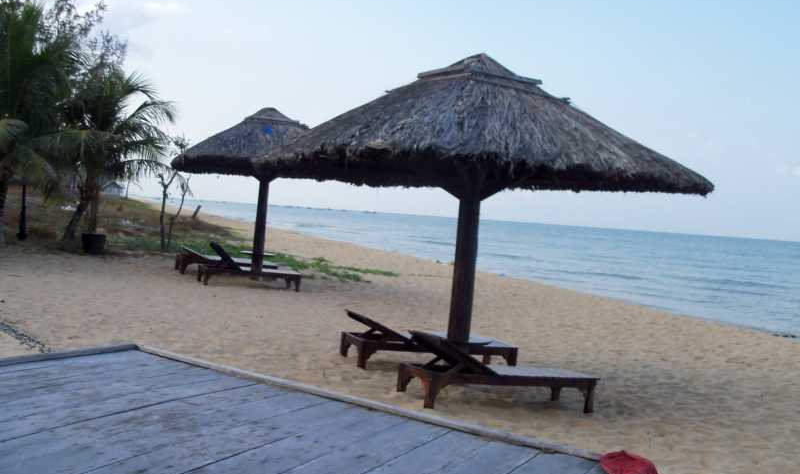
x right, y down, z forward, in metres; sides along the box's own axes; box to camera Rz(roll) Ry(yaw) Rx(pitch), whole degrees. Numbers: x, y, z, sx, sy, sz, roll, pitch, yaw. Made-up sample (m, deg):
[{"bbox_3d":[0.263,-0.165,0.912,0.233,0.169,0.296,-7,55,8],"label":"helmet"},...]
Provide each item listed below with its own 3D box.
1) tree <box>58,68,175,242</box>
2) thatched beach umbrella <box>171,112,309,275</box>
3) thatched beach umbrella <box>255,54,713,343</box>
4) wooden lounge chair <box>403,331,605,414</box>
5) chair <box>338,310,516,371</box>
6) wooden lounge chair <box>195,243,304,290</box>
[{"bbox_3d":[-7.886,-2.295,22.500,3.300,4.600,3.300,4,2,0],"label":"tree"},{"bbox_3d":[-2.948,-0.909,17.348,3.350,3.743,3.350,3,2,-37],"label":"thatched beach umbrella"},{"bbox_3d":[0.733,-0.215,8.850,3.550,3.576,3.550,3,2,-31],"label":"thatched beach umbrella"},{"bbox_3d":[1.039,1.354,8.109,2.000,0.625,0.640,7,-2,-27],"label":"wooden lounge chair"},{"bbox_3d":[0.394,1.250,9.530,2.000,0.588,0.640,6,0,-23],"label":"chair"},{"bbox_3d":[-3.052,0.603,16.684,2.000,0.826,0.640,5,3,-30],"label":"wooden lounge chair"}]

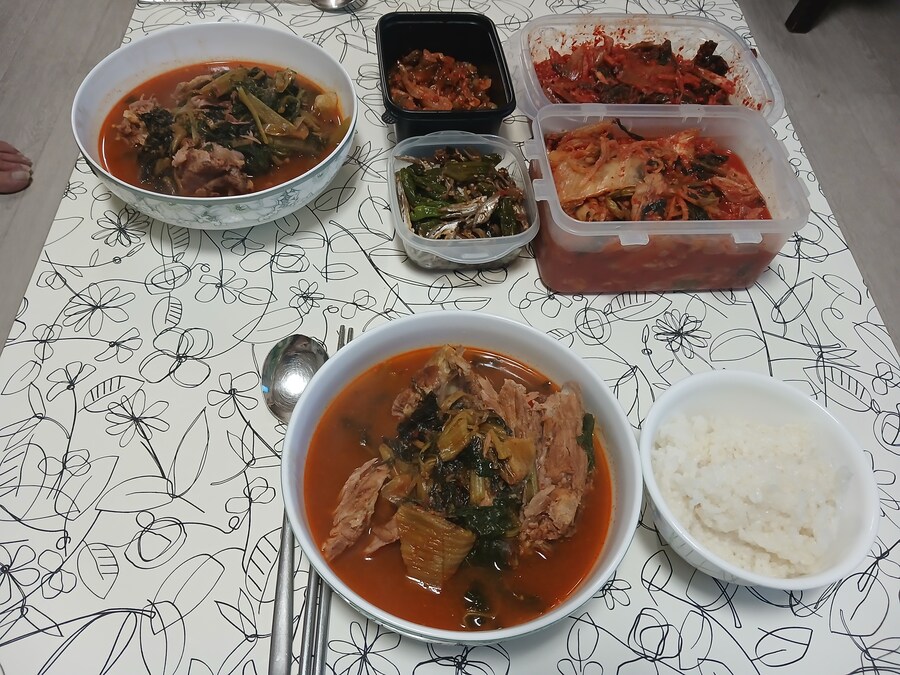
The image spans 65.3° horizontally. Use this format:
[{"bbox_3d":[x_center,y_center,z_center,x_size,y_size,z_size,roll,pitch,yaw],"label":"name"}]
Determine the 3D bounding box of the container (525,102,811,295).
[{"bbox_3d":[0.149,-0.099,0.517,0.186,0.080,0.129,-1,56,-5],"label":"container"}]

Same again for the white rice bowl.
[{"bbox_3d":[0.163,0.088,0.400,0.124,0.065,0.124,2,56,-3],"label":"white rice bowl"}]

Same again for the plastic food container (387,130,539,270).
[{"bbox_3d":[0.008,-0.099,0.529,0.107,0.041,0.129,-3,56,-6],"label":"plastic food container"}]

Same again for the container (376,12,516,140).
[{"bbox_3d":[-0.008,-0.212,0.595,0.108,0.057,0.129,-3,56,-7],"label":"container"}]

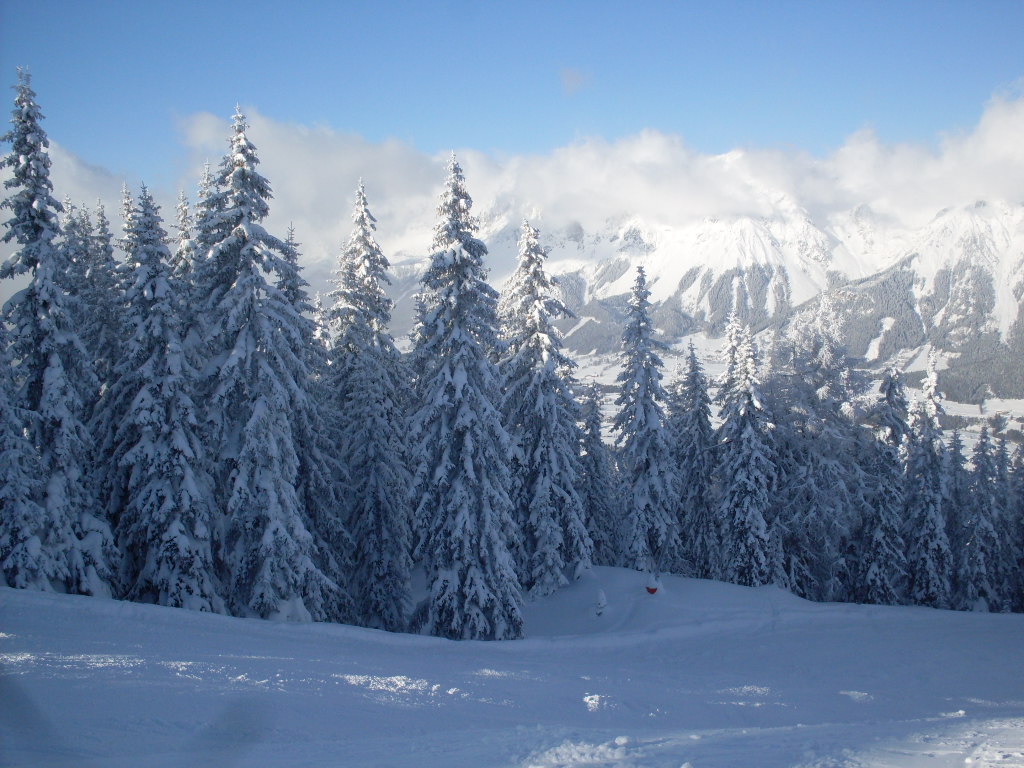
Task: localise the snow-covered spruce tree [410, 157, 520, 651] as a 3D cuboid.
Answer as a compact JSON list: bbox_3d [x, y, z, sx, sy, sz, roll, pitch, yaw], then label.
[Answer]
[{"bbox_3d":[-1.303,0.398,31.500,3.190,13.340,3.190,-2,6,0],"label":"snow-covered spruce tree"}]

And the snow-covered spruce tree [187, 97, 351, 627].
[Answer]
[{"bbox_3d":[-6.715,-0.491,31.000,4.000,13.940,4.000,-2,6,0],"label":"snow-covered spruce tree"}]

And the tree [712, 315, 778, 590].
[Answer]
[{"bbox_3d":[8.894,2.502,43.000,2.520,10.310,2.520,-2,6,0],"label":"tree"}]

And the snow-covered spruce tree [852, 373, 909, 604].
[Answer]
[{"bbox_3d":[15.121,4.241,46.000,2.460,9.960,2.460,-2,6,0],"label":"snow-covered spruce tree"}]

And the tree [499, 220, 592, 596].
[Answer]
[{"bbox_3d":[1.132,0.799,38.000,3.180,12.530,3.180,-2,6,0],"label":"tree"}]

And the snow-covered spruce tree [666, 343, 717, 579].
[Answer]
[{"bbox_3d":[7.665,3.426,48.000,2.310,10.420,2.310,-2,6,0],"label":"snow-covered spruce tree"}]

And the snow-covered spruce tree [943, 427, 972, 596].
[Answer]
[{"bbox_3d":[22.094,6.570,56.000,2.090,8.590,2.090,-2,6,0],"label":"snow-covered spruce tree"}]

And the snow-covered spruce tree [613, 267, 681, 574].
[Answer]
[{"bbox_3d":[5.265,1.402,44.000,2.740,11.940,2.740,-2,6,0],"label":"snow-covered spruce tree"}]

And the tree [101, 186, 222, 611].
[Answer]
[{"bbox_3d":[-9.978,0.494,32.000,3.420,12.080,3.420,-2,6,0],"label":"tree"}]

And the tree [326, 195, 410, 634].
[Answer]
[{"bbox_3d":[-4.340,0.689,34.000,2.720,13.390,2.720,-2,6,0],"label":"tree"}]

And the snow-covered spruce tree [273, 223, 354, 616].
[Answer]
[{"bbox_3d":[-6.797,1.254,37.000,3.460,13.020,3.460,-2,6,0],"label":"snow-covered spruce tree"}]

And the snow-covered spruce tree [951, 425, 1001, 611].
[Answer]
[{"bbox_3d":[19.792,5.750,48.000,2.220,8.120,2.220,-2,6,0],"label":"snow-covered spruce tree"}]

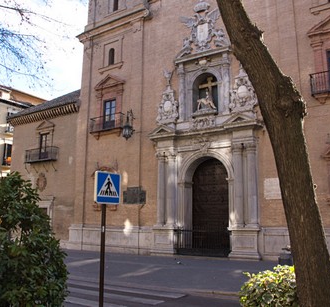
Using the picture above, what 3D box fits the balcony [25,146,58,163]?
[{"bbox_3d":[-9.053,0.107,25.348,2.833,0.920,0.650,-6,-13,31],"label":"balcony"}]

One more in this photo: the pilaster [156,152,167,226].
[{"bbox_3d":[-0.202,2.021,19.988,0.500,4.430,0.460,-7,-14,31],"label":"pilaster"}]

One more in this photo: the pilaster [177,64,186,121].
[{"bbox_3d":[0.932,-3.450,19.501,0.350,3.393,0.320,-6,-13,31],"label":"pilaster"}]

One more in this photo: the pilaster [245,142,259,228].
[{"bbox_3d":[4.362,1.486,17.215,0.500,4.341,0.460,-7,-14,31],"label":"pilaster"}]

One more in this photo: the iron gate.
[{"bbox_3d":[1.890,4.682,18.125,3.216,1.400,0.100,-7,-14,31],"label":"iron gate"}]

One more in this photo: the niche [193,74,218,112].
[{"bbox_3d":[2.394,-3.230,19.082,1.484,2.291,0.800,-6,-13,31],"label":"niche"}]

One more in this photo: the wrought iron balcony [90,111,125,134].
[{"bbox_3d":[-3.716,-1.942,22.160,2.468,0.960,0.500,-6,-13,31],"label":"wrought iron balcony"}]

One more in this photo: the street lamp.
[{"bbox_3d":[-2.181,-1.757,20.924,0.500,1.991,0.900,-6,-13,31],"label":"street lamp"}]

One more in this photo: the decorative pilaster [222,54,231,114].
[{"bbox_3d":[3.403,-3.879,19.102,0.430,3.598,0.350,-7,-14,31],"label":"decorative pilaster"}]

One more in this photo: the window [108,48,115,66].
[{"bbox_3d":[-3.555,-6.520,23.407,0.522,1.217,0.280,-6,-13,31],"label":"window"}]

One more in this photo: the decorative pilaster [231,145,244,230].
[{"bbox_3d":[3.735,1.564,17.595,0.500,4.369,0.460,-7,-14,31],"label":"decorative pilaster"}]

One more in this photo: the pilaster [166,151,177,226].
[{"bbox_3d":[0.329,1.858,18.562,0.470,4.098,0.500,-6,-13,31],"label":"pilaster"}]

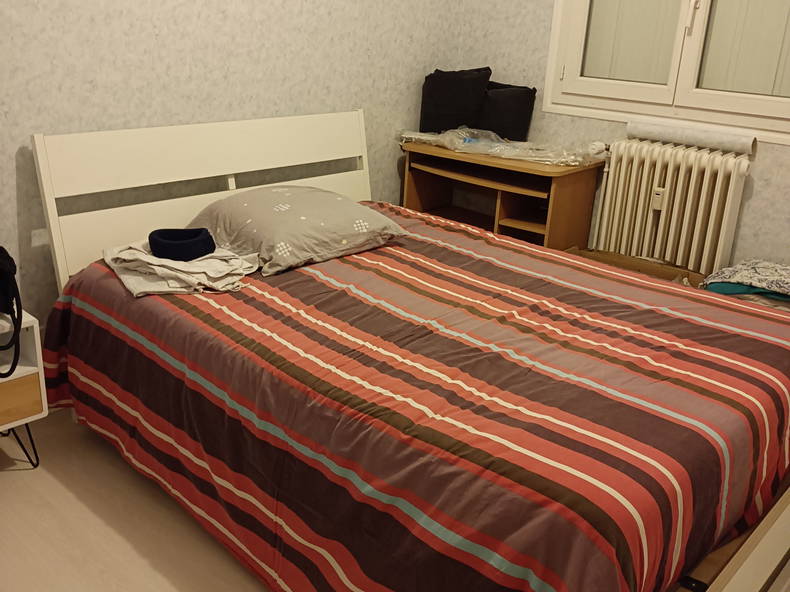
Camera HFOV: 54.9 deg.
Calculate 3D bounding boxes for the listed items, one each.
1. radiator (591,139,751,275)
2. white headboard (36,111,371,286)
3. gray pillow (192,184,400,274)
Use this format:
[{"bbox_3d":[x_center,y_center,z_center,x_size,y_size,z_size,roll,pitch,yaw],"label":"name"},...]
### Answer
[{"bbox_3d":[1.088,-0.230,3.140,0.550,0.760,0.130,20,27,39],"label":"radiator"},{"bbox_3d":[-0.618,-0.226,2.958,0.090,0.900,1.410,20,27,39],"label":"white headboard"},{"bbox_3d":[-0.368,-0.290,2.797,0.480,0.180,0.690,20,27,39],"label":"gray pillow"}]

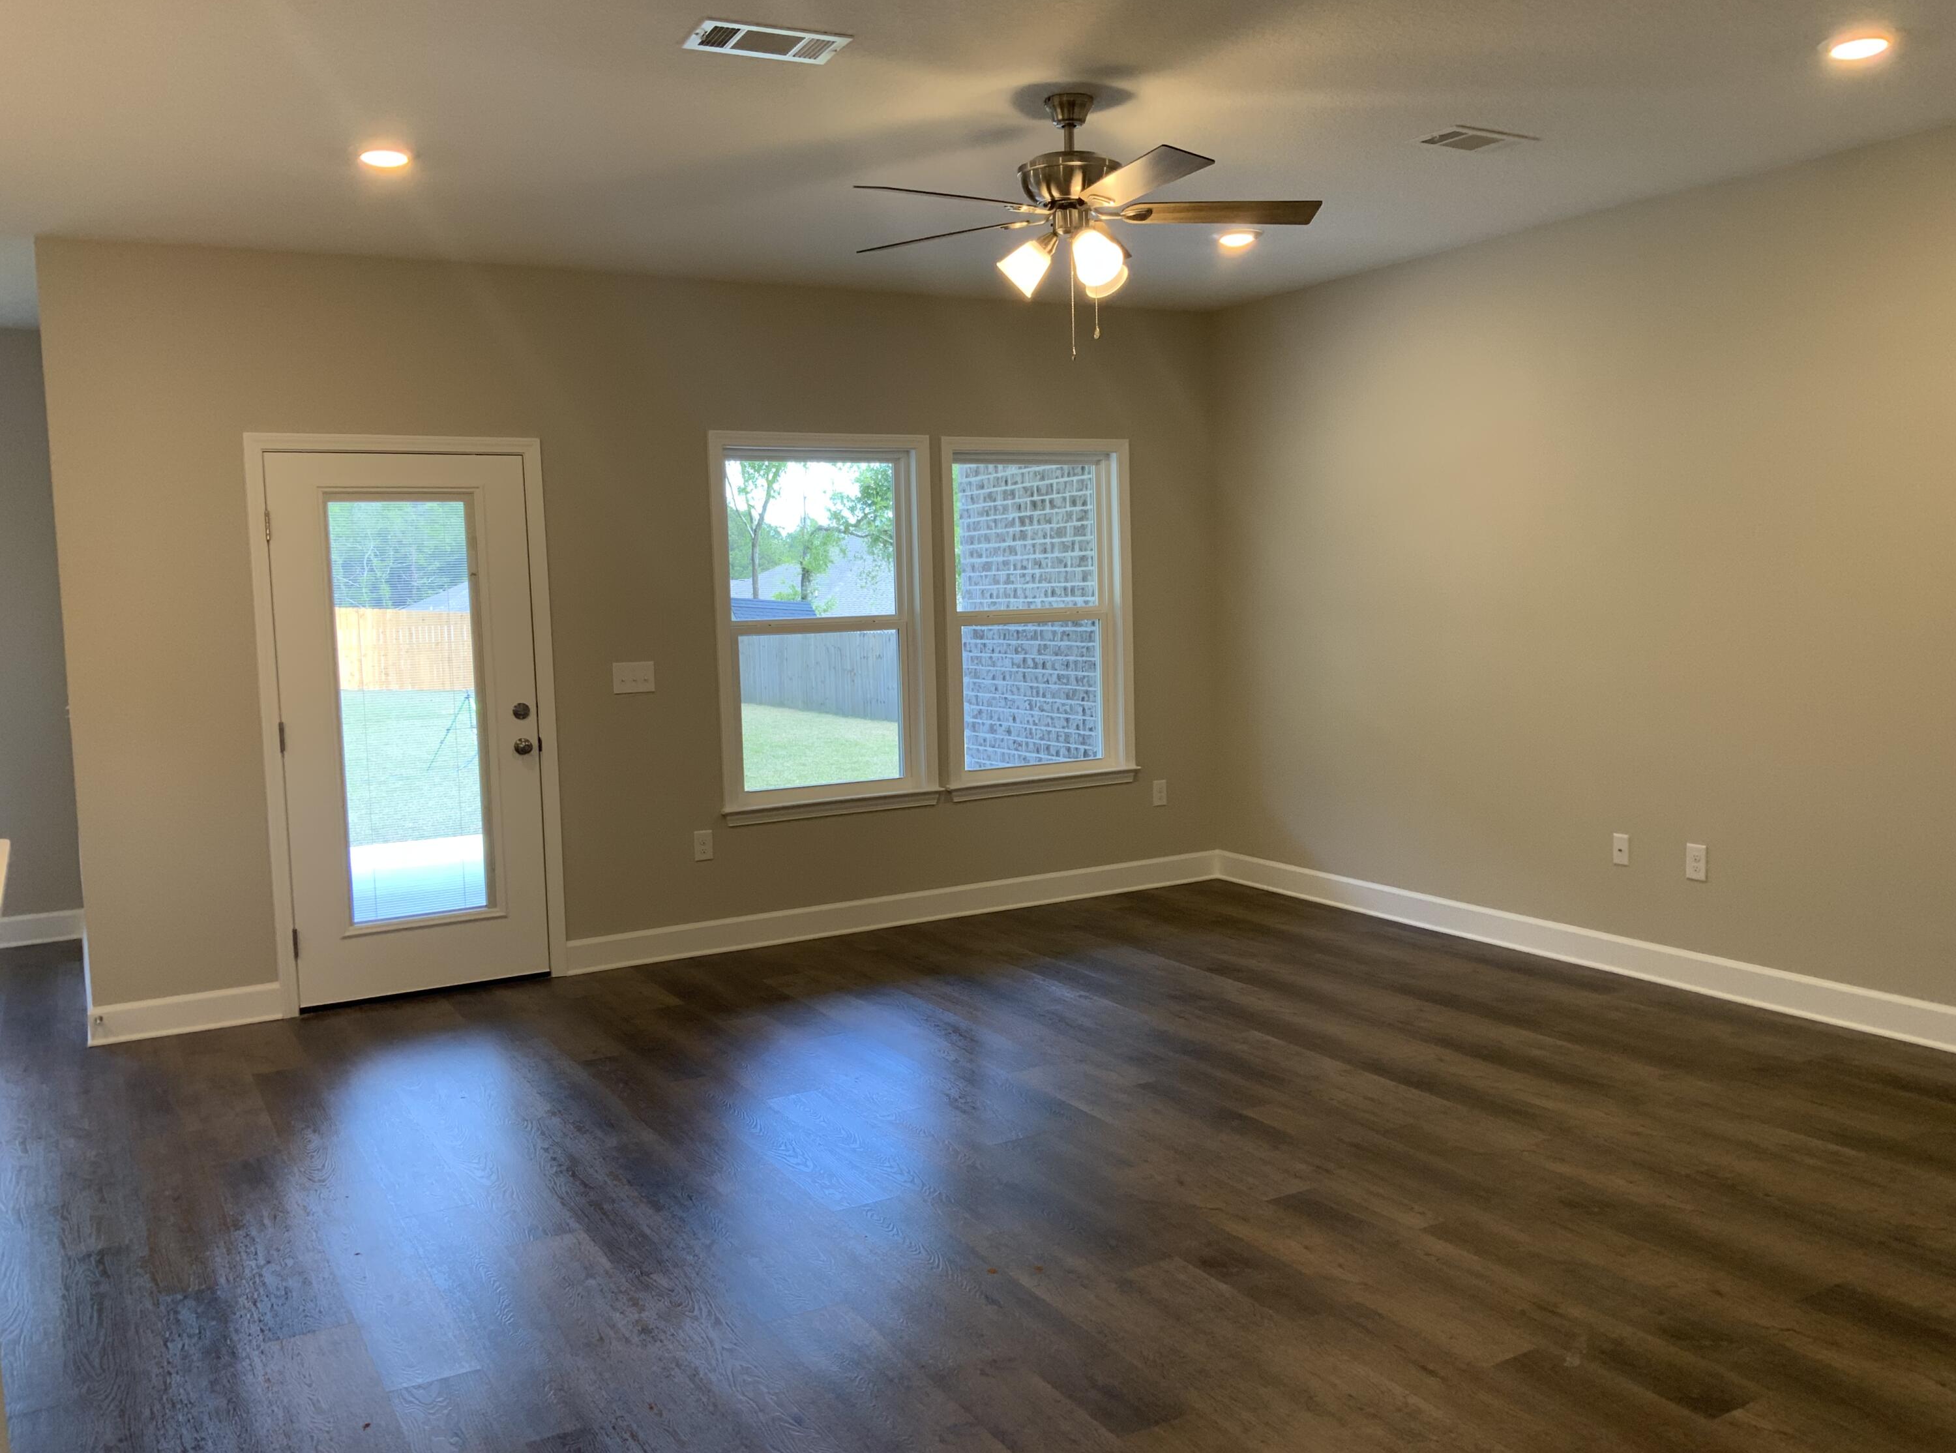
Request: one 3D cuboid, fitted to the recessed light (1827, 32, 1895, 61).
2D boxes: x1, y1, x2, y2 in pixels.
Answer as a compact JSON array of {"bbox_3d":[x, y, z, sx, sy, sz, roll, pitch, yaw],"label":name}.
[{"bbox_3d":[2.158,-1.654,4.008,0.170,0.035,0.170,-5,6,-29],"label":"recessed light"}]

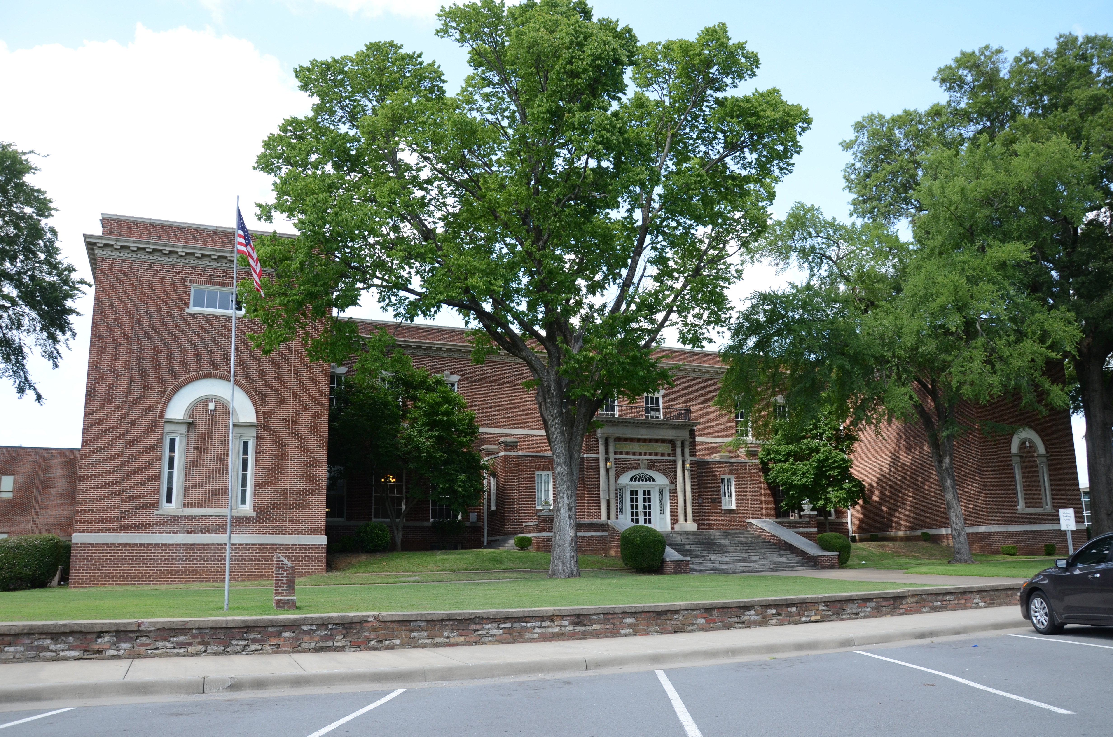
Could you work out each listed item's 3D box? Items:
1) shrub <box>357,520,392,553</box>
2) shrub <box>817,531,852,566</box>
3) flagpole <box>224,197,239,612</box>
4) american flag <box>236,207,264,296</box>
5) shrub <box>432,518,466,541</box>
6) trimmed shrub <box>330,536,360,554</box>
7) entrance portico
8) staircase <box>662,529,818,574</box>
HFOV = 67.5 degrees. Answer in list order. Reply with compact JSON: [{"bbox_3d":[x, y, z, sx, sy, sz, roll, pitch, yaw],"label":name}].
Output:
[{"bbox_3d":[-7.934,7.315,36.223,1.420,1.360,1.400,4,-13,-24],"label":"shrub"},{"bbox_3d":[11.747,7.662,35.263,1.400,1.450,1.400,4,-13,-24],"label":"shrub"},{"bbox_3d":[-6.922,0.552,17.700,0.100,9.061,0.100,2,-12,-24],"label":"flagpole"},{"bbox_3d":[-6.798,-2.589,18.447,0.680,2.050,0.420,4,-13,-24],"label":"american flag"},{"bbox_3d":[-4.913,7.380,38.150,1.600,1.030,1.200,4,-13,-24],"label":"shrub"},{"bbox_3d":[-9.054,7.545,35.661,1.500,0.800,1.100,4,-13,-24],"label":"trimmed shrub"},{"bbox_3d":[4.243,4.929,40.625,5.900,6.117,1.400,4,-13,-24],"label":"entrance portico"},{"bbox_3d":[6.823,7.429,34.109,6.150,1.630,4.400,4,-13,-24],"label":"staircase"}]

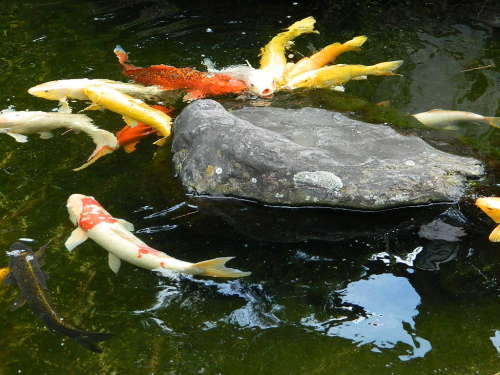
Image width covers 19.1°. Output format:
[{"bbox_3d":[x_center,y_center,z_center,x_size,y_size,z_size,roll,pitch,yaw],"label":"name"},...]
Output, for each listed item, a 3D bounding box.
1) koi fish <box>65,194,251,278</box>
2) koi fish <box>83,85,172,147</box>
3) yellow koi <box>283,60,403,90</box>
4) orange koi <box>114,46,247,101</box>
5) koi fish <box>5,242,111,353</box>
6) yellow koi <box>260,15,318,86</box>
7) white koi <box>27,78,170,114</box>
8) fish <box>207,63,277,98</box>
[{"bbox_3d":[-0.248,0.133,3.275,0.538,0.120,0.231,19,33,31],"label":"koi fish"},{"bbox_3d":[-0.326,-0.184,3.871,0.169,0.100,0.392,-21,34,-34],"label":"koi fish"},{"bbox_3d":[0.268,-0.299,4.087,0.377,0.100,0.168,-10,30,-18],"label":"yellow koi"},{"bbox_3d":[-0.221,-0.300,4.089,0.474,0.110,0.257,12,30,21],"label":"orange koi"},{"bbox_3d":[-0.410,0.234,3.084,0.169,0.110,0.462,-14,31,-25],"label":"koi fish"},{"bbox_3d":[0.110,-0.394,4.267,0.132,0.110,0.521,6,29,12],"label":"yellow koi"},{"bbox_3d":[-0.397,-0.239,3.974,0.406,0.100,0.218,4,28,7],"label":"white koi"},{"bbox_3d":[-0.017,-0.306,4.100,0.109,0.130,0.323,-20,34,-33],"label":"fish"}]

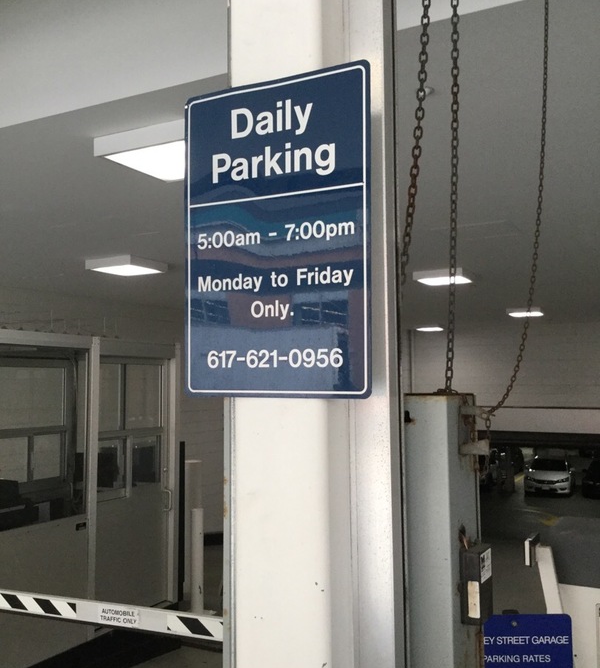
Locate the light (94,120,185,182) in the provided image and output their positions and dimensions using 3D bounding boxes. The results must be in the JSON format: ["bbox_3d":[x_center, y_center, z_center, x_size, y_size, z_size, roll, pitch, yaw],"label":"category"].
[{"bbox_3d":[-0.683,-0.989,3.954,0.610,0.100,0.610,-3,-4,28],"label":"light"}]

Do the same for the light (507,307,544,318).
[{"bbox_3d":[4.389,-0.422,13.886,0.610,0.100,0.610,-3,-4,28],"label":"light"}]

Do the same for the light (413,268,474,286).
[{"bbox_3d":[1.811,-0.705,8.959,0.610,0.100,0.610,-3,-4,28],"label":"light"}]

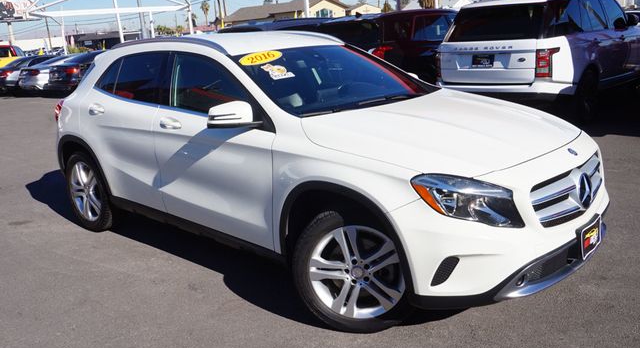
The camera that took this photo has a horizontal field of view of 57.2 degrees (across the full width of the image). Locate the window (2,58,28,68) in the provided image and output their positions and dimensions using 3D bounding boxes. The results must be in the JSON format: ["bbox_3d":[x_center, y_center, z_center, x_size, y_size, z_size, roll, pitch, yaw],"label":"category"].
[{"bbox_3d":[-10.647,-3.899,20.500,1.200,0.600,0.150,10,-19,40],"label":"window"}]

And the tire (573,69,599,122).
[{"bbox_3d":[3.729,-1.115,8.446,0.280,0.780,0.780,10,19,42],"label":"tire"}]

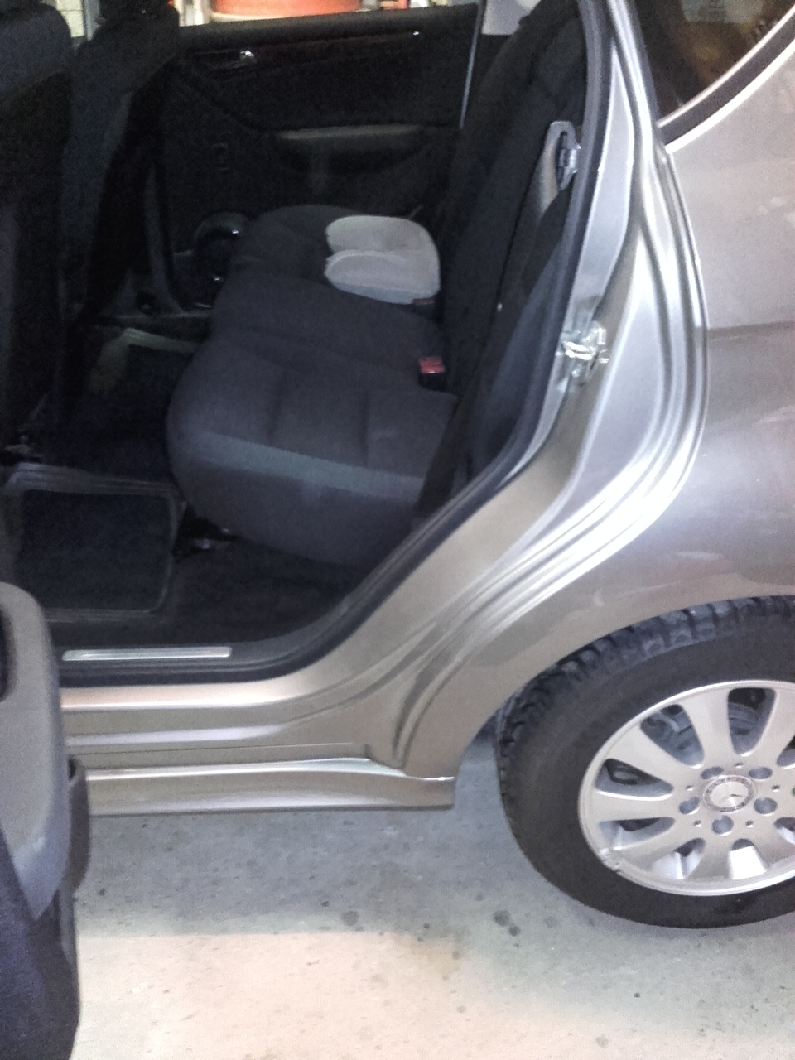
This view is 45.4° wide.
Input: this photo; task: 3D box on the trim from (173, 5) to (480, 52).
[{"bbox_3d":[-0.176,-1.162,2.202,0.730,0.062,0.070,-3,32,3],"label":"trim"}]

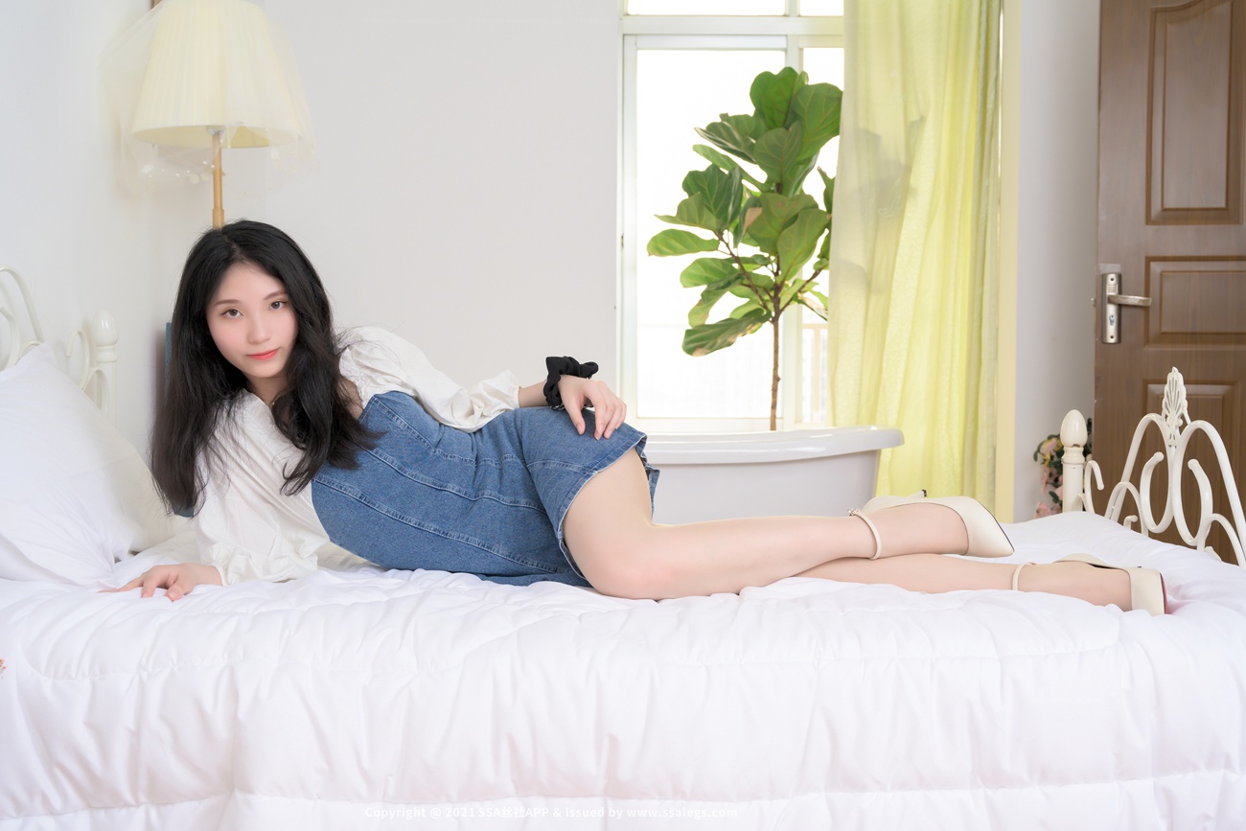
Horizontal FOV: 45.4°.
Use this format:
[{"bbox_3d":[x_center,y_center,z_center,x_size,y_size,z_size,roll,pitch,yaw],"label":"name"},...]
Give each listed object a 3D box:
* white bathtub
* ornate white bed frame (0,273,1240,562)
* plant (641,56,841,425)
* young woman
[{"bbox_3d":[0.085,0.358,4.773,1.620,0.620,0.740,0,3,0],"label":"white bathtub"},{"bbox_3d":[-0.086,0.228,2.499,2.060,1.100,1.220,0,3,1],"label":"ornate white bed frame"},{"bbox_3d":[0.575,-0.311,5.391,0.920,1.900,0.850,0,3,0],"label":"plant"},{"bbox_3d":[0.010,-0.011,2.282,1.550,0.570,0.470,0,3,0],"label":"young woman"}]

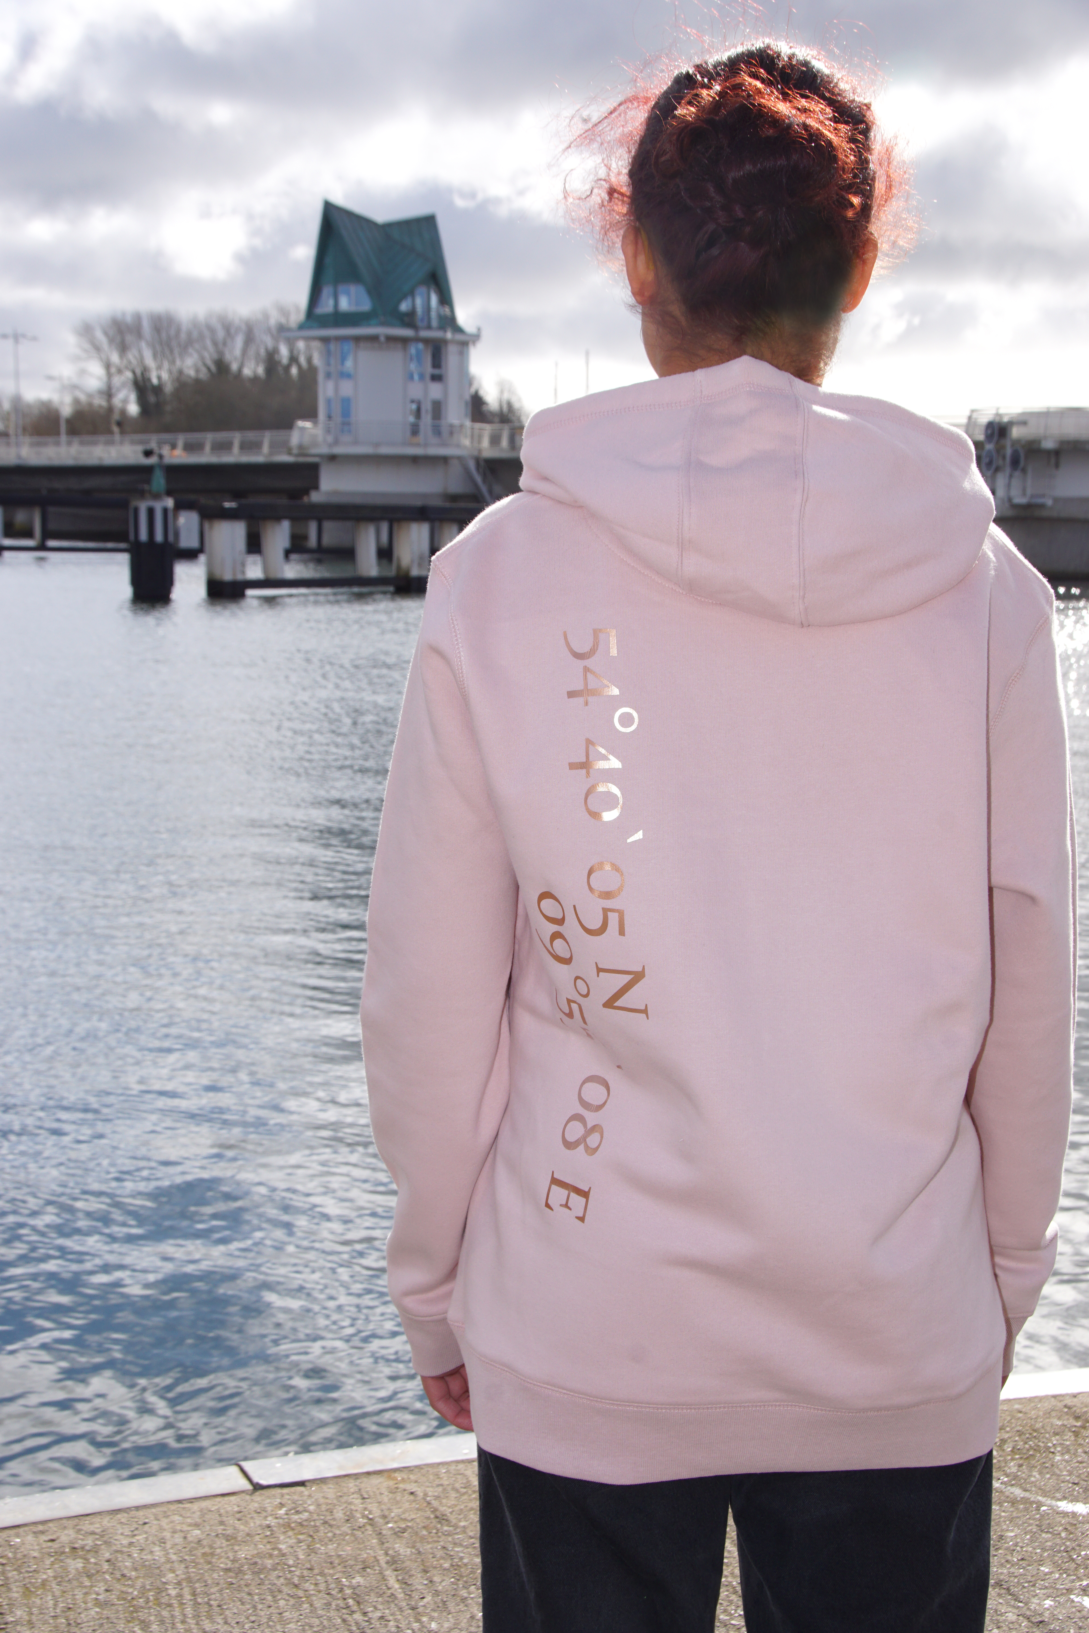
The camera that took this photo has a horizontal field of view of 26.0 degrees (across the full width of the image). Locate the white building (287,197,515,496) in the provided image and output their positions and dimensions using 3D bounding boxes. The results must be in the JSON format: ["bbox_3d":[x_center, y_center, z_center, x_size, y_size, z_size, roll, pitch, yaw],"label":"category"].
[{"bbox_3d":[-7.394,-22.022,112.000,7.000,13.900,7.000,6,10,39],"label":"white building"}]

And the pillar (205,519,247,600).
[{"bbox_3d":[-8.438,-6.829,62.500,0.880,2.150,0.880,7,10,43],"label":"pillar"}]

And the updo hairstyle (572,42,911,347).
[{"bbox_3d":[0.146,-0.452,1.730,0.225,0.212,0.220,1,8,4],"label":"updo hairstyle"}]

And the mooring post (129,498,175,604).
[{"bbox_3d":[-10.483,-7.088,63.000,1.170,2.800,1.170,0,8,0],"label":"mooring post"}]

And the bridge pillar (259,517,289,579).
[{"bbox_3d":[-7.325,-7.218,64.000,0.660,1.750,0.660,-1,8,-7],"label":"bridge pillar"}]

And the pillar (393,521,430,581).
[{"bbox_3d":[-3.714,-7.337,66.000,0.850,1.800,0.850,7,10,43],"label":"pillar"}]

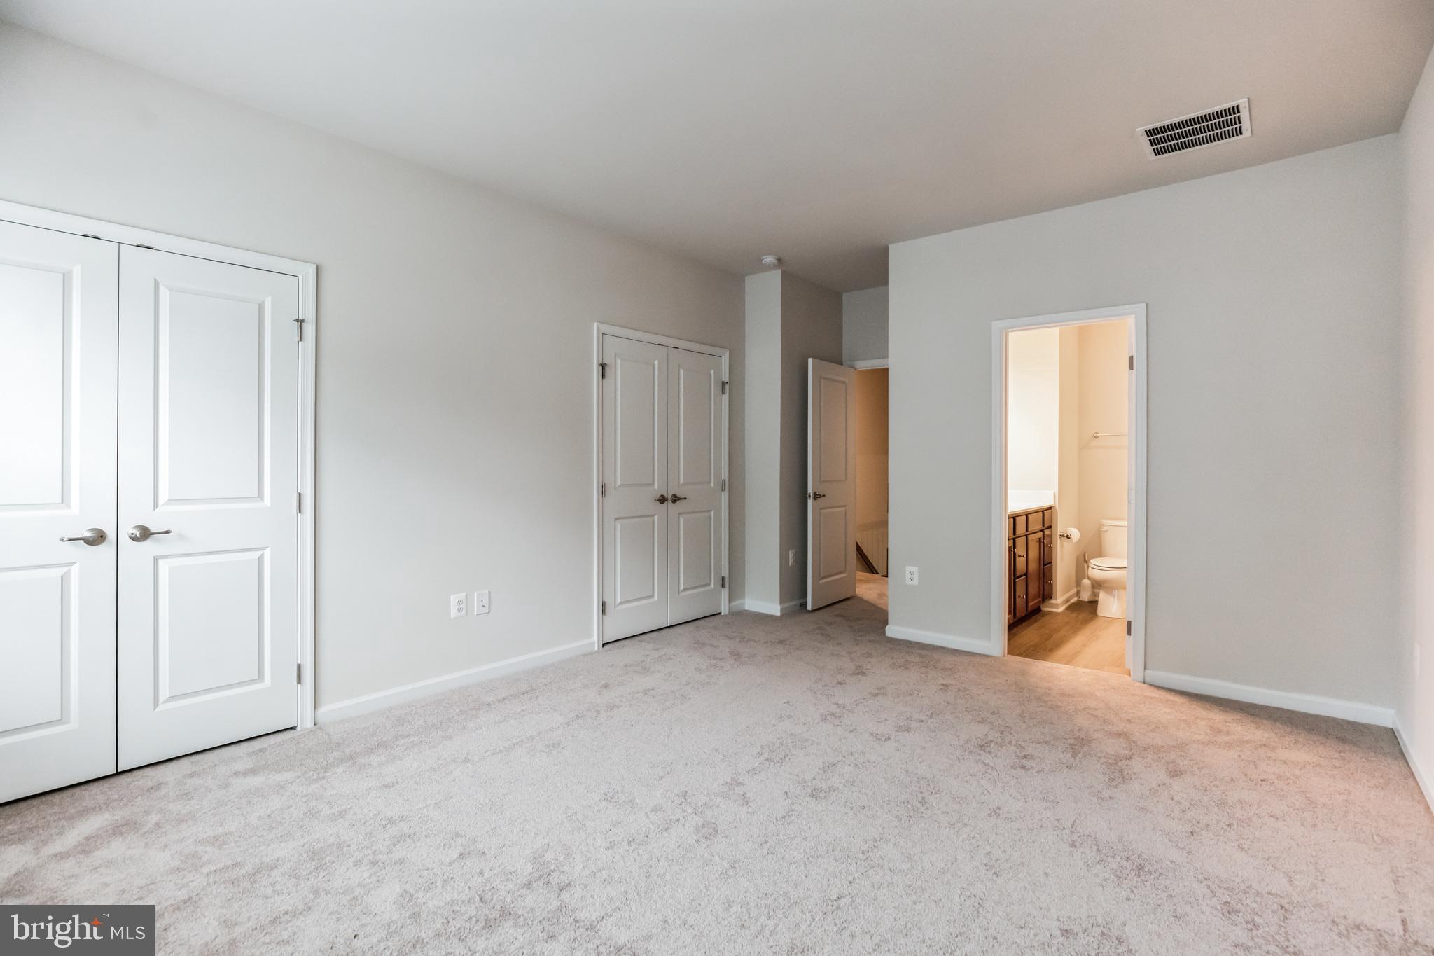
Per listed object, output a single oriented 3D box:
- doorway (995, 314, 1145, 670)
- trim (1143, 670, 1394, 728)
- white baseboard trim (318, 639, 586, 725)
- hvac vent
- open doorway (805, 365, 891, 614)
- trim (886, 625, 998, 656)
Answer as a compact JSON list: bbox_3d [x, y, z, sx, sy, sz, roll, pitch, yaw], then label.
[{"bbox_3d":[2.089,0.075,3.819,0.810,2.110,0.140,1,1,38],"label":"doorway"},{"bbox_3d":[2.748,1.109,3.237,0.956,0.085,0.018,1,1,38],"label":"trim"},{"bbox_3d":[-1.309,1.086,3.513,0.018,0.085,1.576,1,1,42],"label":"white baseboard trim"},{"bbox_3d":[2.202,-1.587,2.936,0.395,0.020,0.400,1,1,38],"label":"hvac vent"},{"bbox_3d":[1.287,0.029,5.217,0.840,2.100,0.840,1,1,38],"label":"open doorway"},{"bbox_3d":[1.464,1.078,4.247,0.708,0.085,0.018,1,1,38],"label":"trim"}]

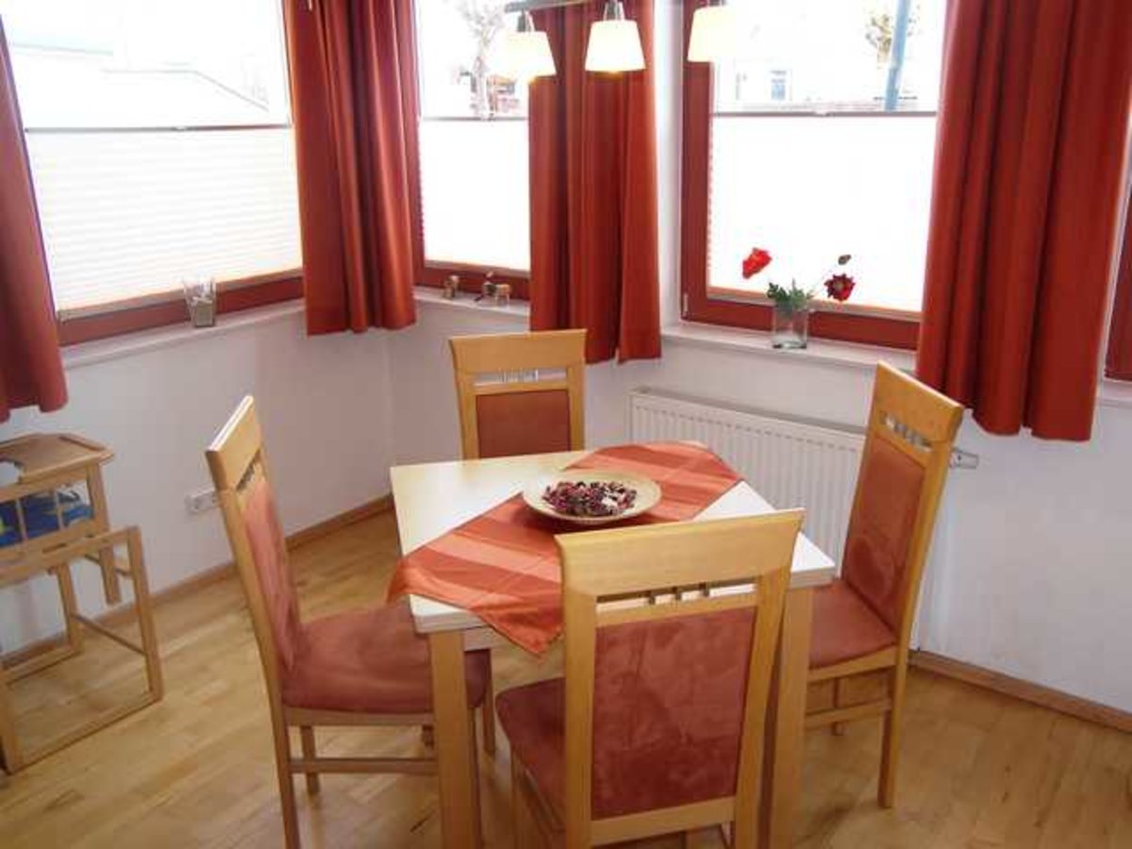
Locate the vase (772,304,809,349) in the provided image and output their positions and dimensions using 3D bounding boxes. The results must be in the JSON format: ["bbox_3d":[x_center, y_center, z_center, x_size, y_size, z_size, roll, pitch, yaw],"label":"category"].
[{"bbox_3d":[0.687,-0.305,3.098,0.107,0.120,0.107,12,22,36],"label":"vase"}]

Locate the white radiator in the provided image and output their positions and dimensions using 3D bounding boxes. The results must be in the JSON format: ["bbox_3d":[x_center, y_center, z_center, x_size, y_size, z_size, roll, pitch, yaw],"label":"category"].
[{"bbox_3d":[0.639,0.257,3.118,0.990,0.600,0.085,12,22,36],"label":"white radiator"}]

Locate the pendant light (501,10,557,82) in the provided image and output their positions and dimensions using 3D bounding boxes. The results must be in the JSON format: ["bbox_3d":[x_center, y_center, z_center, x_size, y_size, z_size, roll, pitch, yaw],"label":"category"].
[{"bbox_3d":[-0.081,-0.811,2.170,0.116,0.140,0.116,12,22,36],"label":"pendant light"}]

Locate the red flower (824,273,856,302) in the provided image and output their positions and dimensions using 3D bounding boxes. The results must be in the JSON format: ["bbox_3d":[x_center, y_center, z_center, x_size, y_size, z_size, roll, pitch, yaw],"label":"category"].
[{"bbox_3d":[0.819,-0.410,3.030,0.085,0.085,0.050,4,18,15],"label":"red flower"}]

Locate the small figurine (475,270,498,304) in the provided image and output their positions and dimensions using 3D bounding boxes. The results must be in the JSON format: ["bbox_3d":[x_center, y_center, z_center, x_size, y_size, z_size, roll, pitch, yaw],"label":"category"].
[{"bbox_3d":[-0.309,-0.519,3.837,0.070,0.112,0.050,12,22,36],"label":"small figurine"}]

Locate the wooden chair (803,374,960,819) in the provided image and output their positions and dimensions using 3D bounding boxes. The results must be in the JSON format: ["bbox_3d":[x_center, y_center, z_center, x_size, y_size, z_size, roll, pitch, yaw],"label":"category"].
[{"bbox_3d":[0.545,0.405,2.394,0.515,1.017,0.480,-4,18,-8],"label":"wooden chair"}]

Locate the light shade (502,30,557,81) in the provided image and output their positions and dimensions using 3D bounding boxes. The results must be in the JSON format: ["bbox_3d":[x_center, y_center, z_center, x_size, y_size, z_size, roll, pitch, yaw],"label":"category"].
[{"bbox_3d":[-0.081,-0.793,2.170,0.116,0.098,0.116,-1,18,0],"label":"light shade"}]

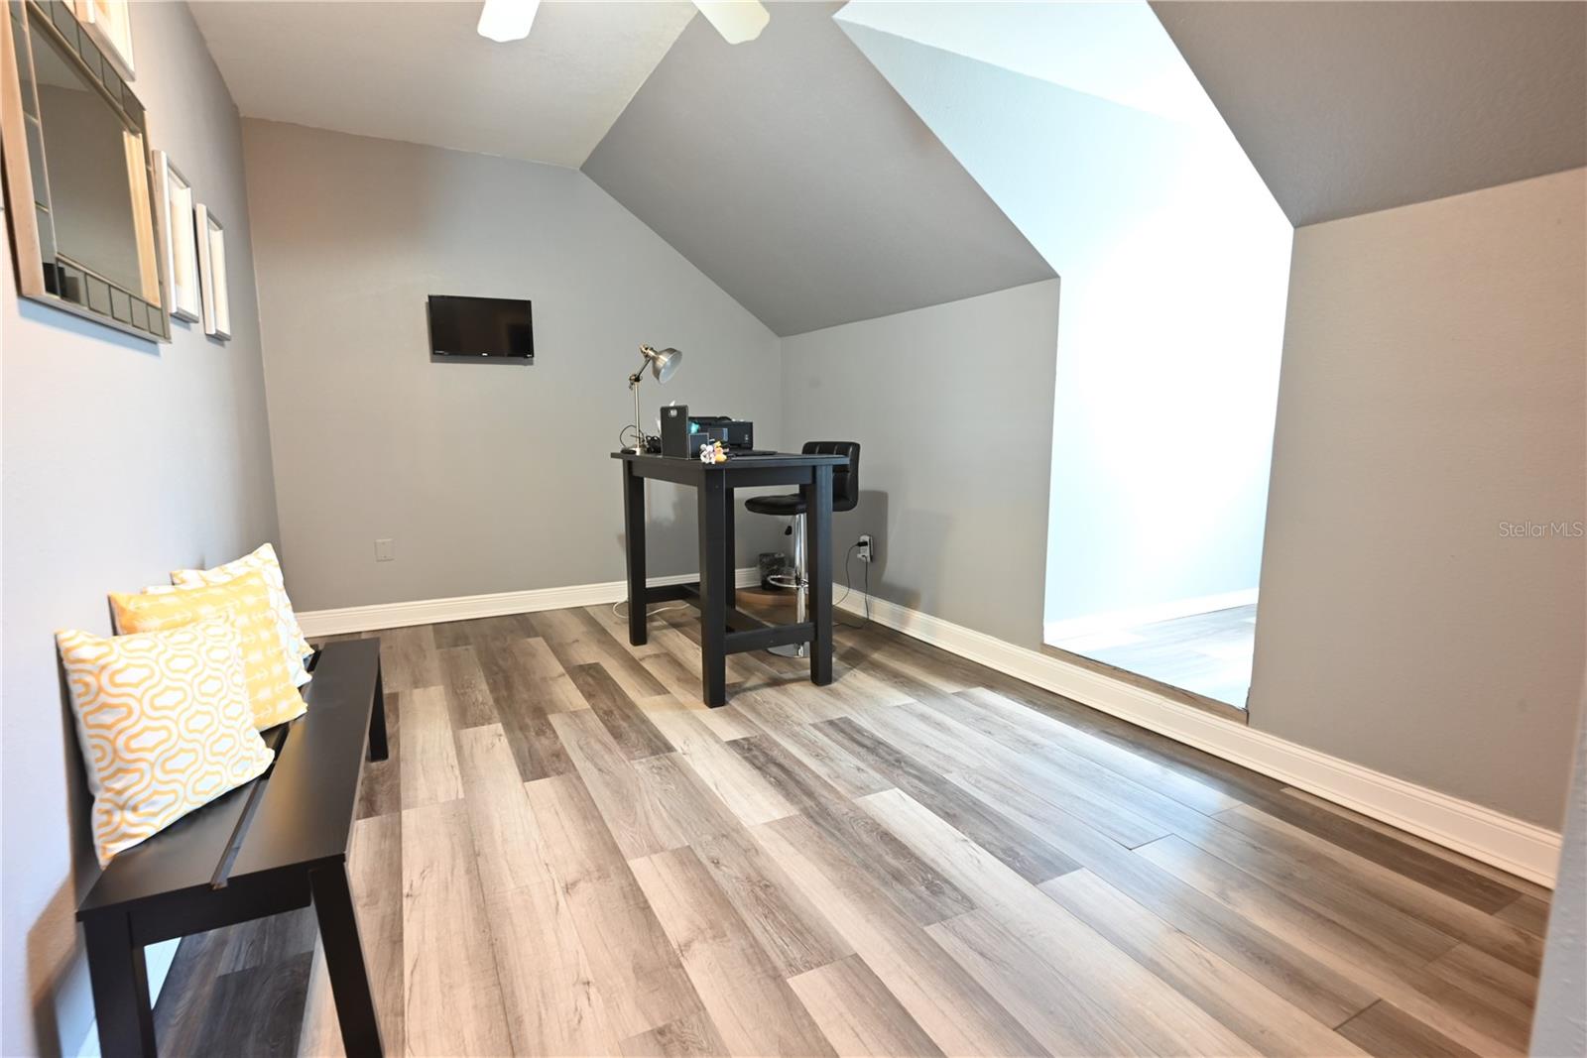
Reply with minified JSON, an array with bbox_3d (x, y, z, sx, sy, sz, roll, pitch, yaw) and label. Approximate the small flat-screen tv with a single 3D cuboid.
[{"bbox_3d":[-1.722,-1.105,4.162,0.523,0.324,0.056,-4,9,-28],"label":"small flat-screen tv"}]

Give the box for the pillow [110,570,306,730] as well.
[{"bbox_3d":[-1.264,0.294,1.657,0.124,0.395,0.407,-15,7,3],"label":"pillow"}]

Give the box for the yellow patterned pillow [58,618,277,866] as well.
[{"bbox_3d":[-1.130,0.333,1.381,0.124,0.383,0.405,-9,8,-1],"label":"yellow patterned pillow"}]

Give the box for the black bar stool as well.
[{"bbox_3d":[0.035,0.087,3.739,0.477,1.043,0.416,-6,10,-38],"label":"black bar stool"}]

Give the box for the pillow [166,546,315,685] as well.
[{"bbox_3d":[-1.402,0.250,1.941,0.124,0.402,0.410,-13,9,-5],"label":"pillow"}]

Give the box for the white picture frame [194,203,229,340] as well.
[{"bbox_3d":[-2.088,-0.903,2.701,0.027,0.430,0.360,-4,9,-29],"label":"white picture frame"}]

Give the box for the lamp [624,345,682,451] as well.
[{"bbox_3d":[-0.679,-0.620,3.599,0.278,0.520,0.161,3,8,20],"label":"lamp"}]

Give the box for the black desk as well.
[{"bbox_3d":[-0.336,0.151,3.503,0.666,0.979,1.132,-4,9,-30],"label":"black desk"}]

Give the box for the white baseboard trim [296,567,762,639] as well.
[{"bbox_3d":[-1.370,0.421,4.629,2.914,0.135,0.018,-4,9,-28],"label":"white baseboard trim"}]

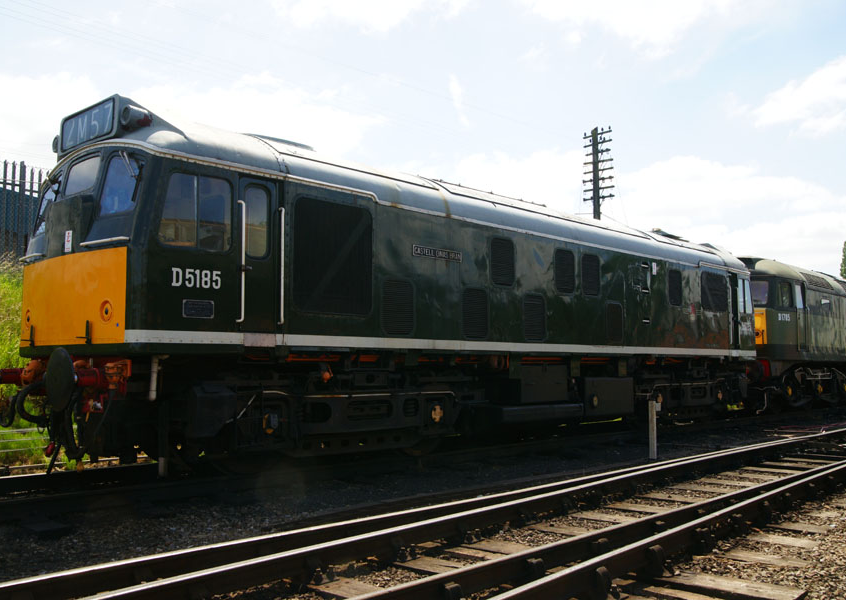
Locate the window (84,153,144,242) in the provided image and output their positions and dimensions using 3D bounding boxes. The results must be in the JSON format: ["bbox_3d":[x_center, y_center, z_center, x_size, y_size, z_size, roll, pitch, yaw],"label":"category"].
[{"bbox_3d":[-2.984,-0.957,7.262,0.660,0.900,0.080,-3,-15,35],"label":"window"}]

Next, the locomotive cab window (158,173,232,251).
[{"bbox_3d":[-2.248,-0.867,7.410,0.790,0.760,0.060,5,-7,-45],"label":"locomotive cab window"}]

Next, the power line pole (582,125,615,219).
[{"bbox_3d":[6.161,-1.346,26.224,1.200,9.510,0.300,-4,-6,37],"label":"power line pole"}]

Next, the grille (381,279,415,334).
[{"bbox_3d":[-0.309,0.092,9.253,0.580,0.700,0.050,5,-7,-45],"label":"grille"}]

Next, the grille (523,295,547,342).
[{"bbox_3d":[1.688,0.270,11.235,0.600,0.700,0.050,5,-7,-45],"label":"grille"}]

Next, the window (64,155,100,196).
[{"bbox_3d":[-3.597,-1.297,7.911,0.740,0.400,0.060,-5,-14,45],"label":"window"}]

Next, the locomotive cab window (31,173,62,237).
[{"bbox_3d":[-4.290,-1.053,8.530,0.070,0.700,0.680,14,-12,-33],"label":"locomotive cab window"}]

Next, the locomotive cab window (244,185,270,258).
[{"bbox_3d":[-1.767,-0.821,7.930,0.330,0.760,0.060,5,-7,-45],"label":"locomotive cab window"}]

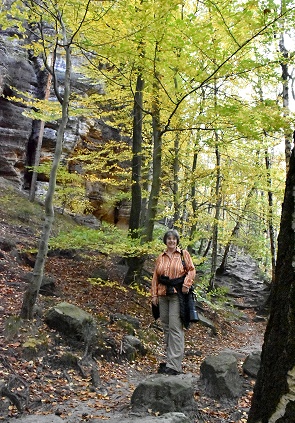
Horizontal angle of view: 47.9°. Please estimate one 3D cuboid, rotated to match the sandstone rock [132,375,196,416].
[{"bbox_3d":[0.165,1.965,3.580,0.660,0.320,0.480,2,-10,-3],"label":"sandstone rock"}]

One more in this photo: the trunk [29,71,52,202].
[{"bbox_3d":[-3.950,-2.900,12.440,0.240,5.150,0.240,4,-10,0],"label":"trunk"}]

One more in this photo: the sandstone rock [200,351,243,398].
[{"bbox_3d":[0.885,1.965,4.000,0.450,0.430,0.400,1,-10,0],"label":"sandstone rock"}]

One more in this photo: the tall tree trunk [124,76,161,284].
[{"bbox_3d":[-0.130,-1.020,9.000,0.880,5.700,0.600,1,-10,0],"label":"tall tree trunk"}]

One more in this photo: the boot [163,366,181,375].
[{"bbox_3d":[0.275,1.785,3.790,0.270,0.120,0.105,11,-14,-44],"label":"boot"}]

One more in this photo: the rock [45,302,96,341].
[{"bbox_3d":[-1.250,1.790,5.400,0.680,0.470,0.520,-1,-10,11],"label":"rock"}]

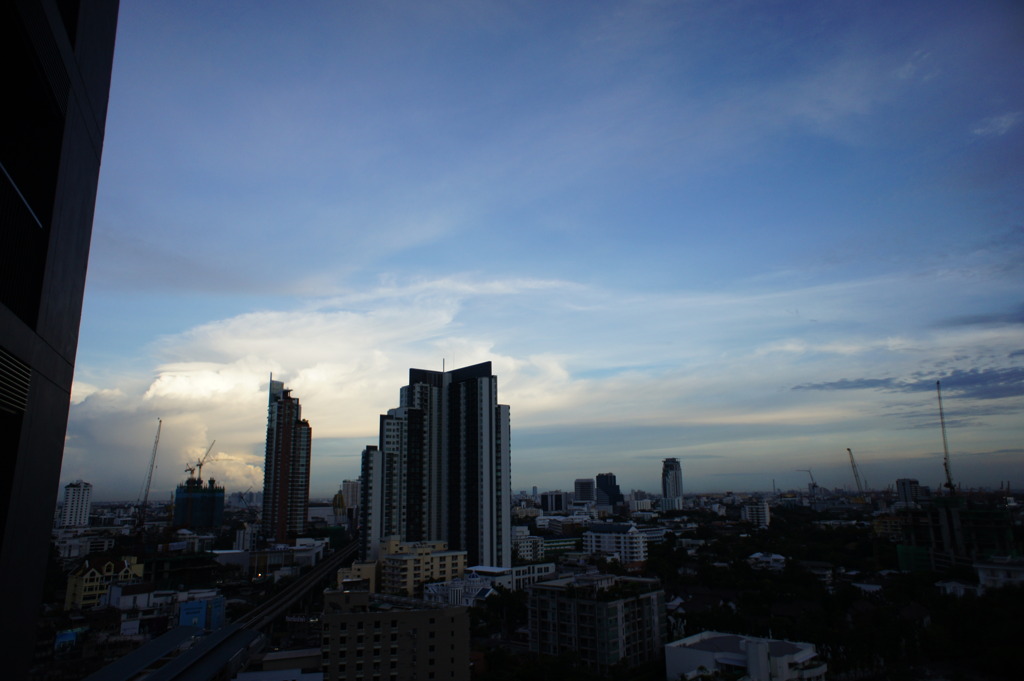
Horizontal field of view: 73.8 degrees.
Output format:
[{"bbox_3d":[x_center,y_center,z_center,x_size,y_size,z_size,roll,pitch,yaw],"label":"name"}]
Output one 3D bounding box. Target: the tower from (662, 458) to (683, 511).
[{"bbox_3d":[299.090,268.580,1271.030,30.000,99.000,28.000,-2,-13,5],"label":"tower"}]

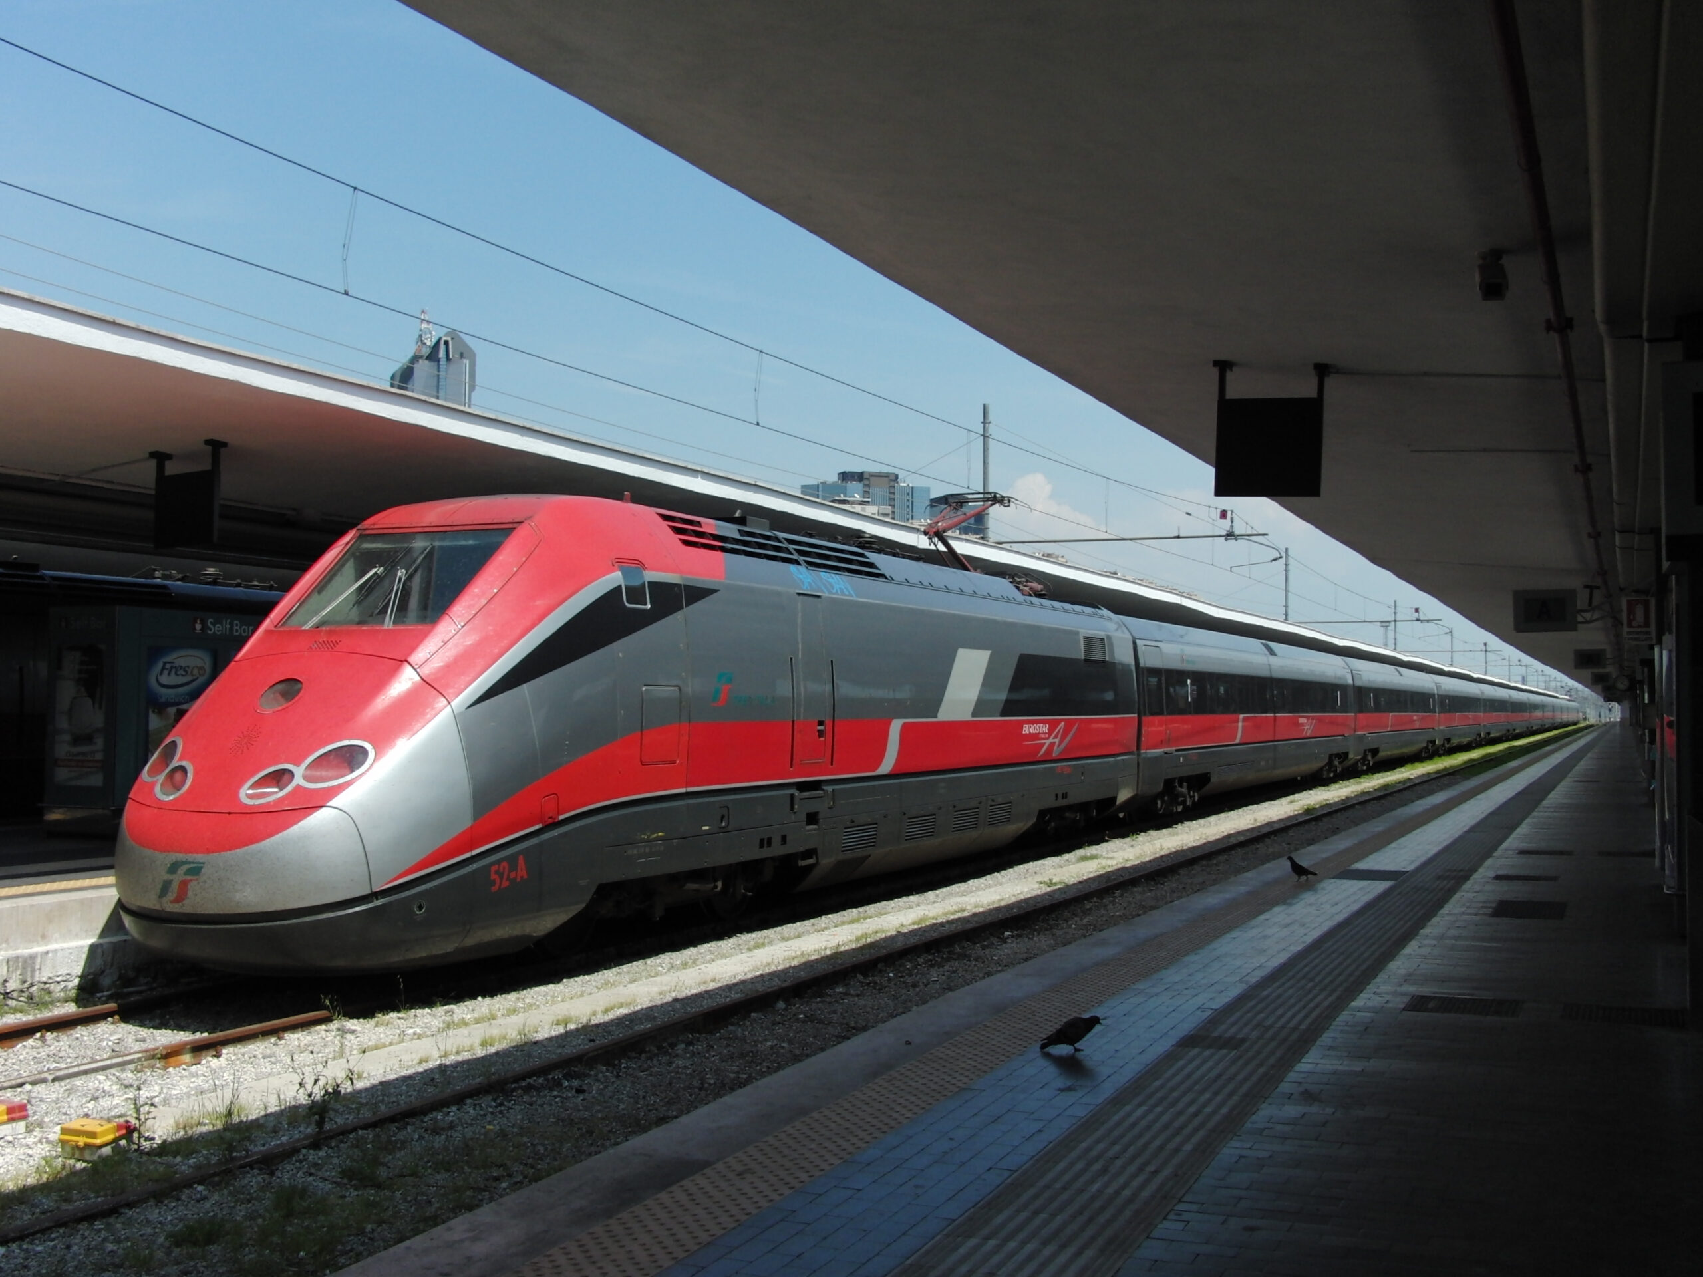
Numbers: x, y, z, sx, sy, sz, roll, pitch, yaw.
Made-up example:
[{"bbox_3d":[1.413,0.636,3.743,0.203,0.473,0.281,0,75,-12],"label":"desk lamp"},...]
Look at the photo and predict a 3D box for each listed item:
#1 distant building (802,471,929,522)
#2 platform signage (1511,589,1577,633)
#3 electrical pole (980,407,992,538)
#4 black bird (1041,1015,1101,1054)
[{"bbox_3d":[7.138,-22.985,902.457,48.000,124.800,46.000,2,-3,-34],"label":"distant building"},{"bbox_3d":[7.702,-0.304,19.664,0.650,0.470,0.140,-1,-3,24],"label":"platform signage"},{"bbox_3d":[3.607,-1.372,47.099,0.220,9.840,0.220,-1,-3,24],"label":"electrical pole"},{"bbox_3d":[1.051,1.891,8.477,0.295,0.170,0.110,1,-2,-13],"label":"black bird"}]

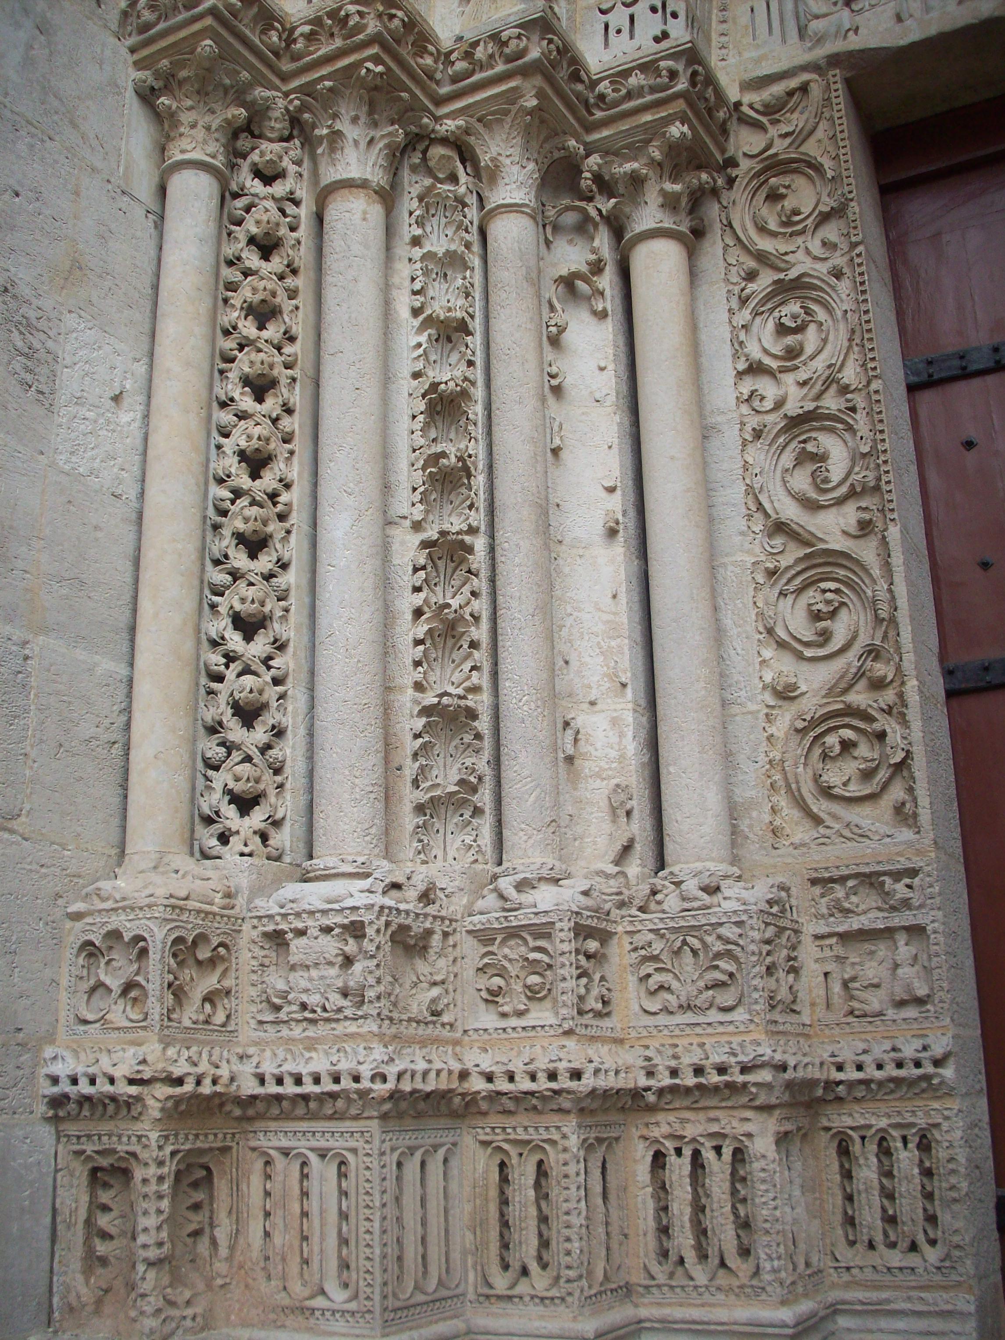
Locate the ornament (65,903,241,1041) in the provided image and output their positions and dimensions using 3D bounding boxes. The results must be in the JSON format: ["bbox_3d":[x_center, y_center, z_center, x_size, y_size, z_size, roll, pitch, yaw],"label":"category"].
[{"bbox_3d":[-0.776,0.680,3.166,0.276,0.276,0.276,-11,-20,27],"label":"ornament"}]

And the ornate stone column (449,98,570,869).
[{"bbox_3d":[0.048,-0.507,3.881,0.279,2.139,0.279,-11,-20,27],"label":"ornate stone column"}]

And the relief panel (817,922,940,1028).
[{"bbox_3d":[0.918,0.751,3.537,0.306,0.252,0.082,-11,-20,27],"label":"relief panel"}]

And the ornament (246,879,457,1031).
[{"bbox_3d":[-0.341,0.675,3.340,0.364,0.360,0.333,-11,-20,27],"label":"ornament"}]

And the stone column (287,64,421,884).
[{"bbox_3d":[-0.396,-0.526,3.746,0.272,2.183,0.272,-11,-20,27],"label":"stone column"}]

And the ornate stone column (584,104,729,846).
[{"bbox_3d":[0.464,-0.513,3.886,0.238,2.099,0.238,-11,-20,27],"label":"ornate stone column"}]

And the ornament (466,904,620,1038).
[{"bbox_3d":[0.092,0.735,3.425,0.303,0.282,0.252,-11,-20,27],"label":"ornament"}]

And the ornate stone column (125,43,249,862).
[{"bbox_3d":[-0.806,-0.586,3.579,0.230,2.134,0.230,-11,-20,27],"label":"ornate stone column"}]

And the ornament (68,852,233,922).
[{"bbox_3d":[-0.782,0.500,3.229,0.285,0.123,0.285,-11,-20,27],"label":"ornament"}]

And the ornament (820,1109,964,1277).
[{"bbox_3d":[0.914,1.221,3.359,0.320,0.371,0.082,-11,-20,27],"label":"ornament"}]

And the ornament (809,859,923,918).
[{"bbox_3d":[0.914,0.550,3.583,0.285,0.135,0.064,-11,-20,27],"label":"ornament"}]

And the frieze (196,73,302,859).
[{"bbox_3d":[-0.643,-0.560,3.680,0.208,2.078,0.102,4,-18,-16],"label":"frieze"}]

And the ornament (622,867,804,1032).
[{"bbox_3d":[0.522,0.703,3.538,0.355,0.384,0.354,-11,-20,27],"label":"ornament"}]

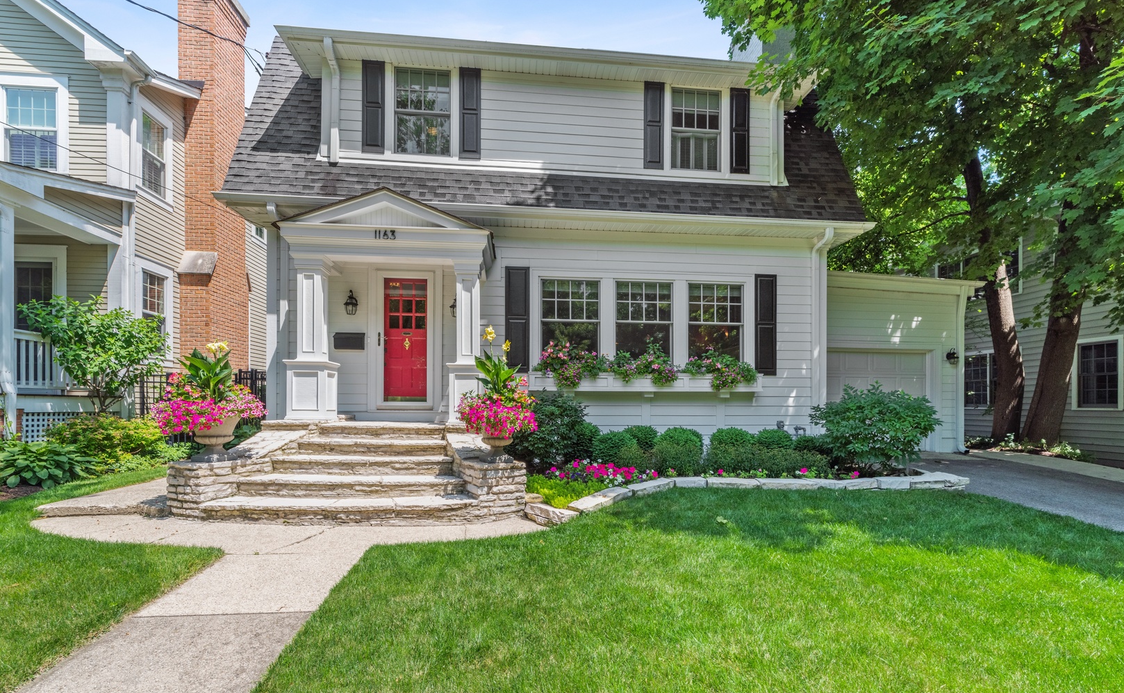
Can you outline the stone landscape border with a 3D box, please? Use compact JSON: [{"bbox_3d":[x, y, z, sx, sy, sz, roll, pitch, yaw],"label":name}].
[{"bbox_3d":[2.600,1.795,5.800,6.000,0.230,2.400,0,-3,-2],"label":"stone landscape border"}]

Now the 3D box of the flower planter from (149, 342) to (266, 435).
[{"bbox_3d":[-3.597,0.432,4.750,0.950,0.940,0.880,0,-3,-6],"label":"flower planter"}]

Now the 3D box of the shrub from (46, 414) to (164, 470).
[{"bbox_3d":[-6.720,1.429,6.900,1.500,0.820,1.150,1,-3,-6],"label":"shrub"}]

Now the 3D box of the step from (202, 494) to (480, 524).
[{"bbox_3d":[-2.130,1.610,4.620,2.600,0.200,0.450,1,-3,-3],"label":"step"}]

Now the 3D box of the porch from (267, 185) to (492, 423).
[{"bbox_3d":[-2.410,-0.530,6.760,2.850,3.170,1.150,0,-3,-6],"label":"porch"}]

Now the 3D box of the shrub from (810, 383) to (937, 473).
[{"bbox_3d":[4.612,1.210,6.900,1.700,1.300,1.450,1,-3,-6],"label":"shrub"}]

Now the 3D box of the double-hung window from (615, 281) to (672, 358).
[{"bbox_3d":[1.354,-0.401,7.780,0.960,1.380,0.100,1,-3,-6],"label":"double-hung window"}]

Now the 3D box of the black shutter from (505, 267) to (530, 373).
[{"bbox_3d":[-0.694,-0.413,7.277,0.377,1.640,0.050,0,-1,-6],"label":"black shutter"}]

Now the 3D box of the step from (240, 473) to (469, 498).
[{"bbox_3d":[-2.150,1.460,4.930,2.260,0.165,0.400,1,-3,-3],"label":"step"}]

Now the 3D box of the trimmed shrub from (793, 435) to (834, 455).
[{"bbox_3d":[3.799,1.562,7.150,0.580,0.500,0.580,1,-3,-6],"label":"trimmed shrub"}]

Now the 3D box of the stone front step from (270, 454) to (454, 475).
[{"bbox_3d":[-2.130,1.294,5.179,1.940,0.160,0.460,0,-3,-3],"label":"stone front step"}]

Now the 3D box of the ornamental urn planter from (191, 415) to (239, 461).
[{"bbox_3d":[-3.524,0.933,4.760,0.440,0.460,0.440,0,-3,-6],"label":"ornamental urn planter"}]

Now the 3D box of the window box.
[{"bbox_3d":[1.340,0.604,7.520,3.760,0.380,0.280,0,-3,-6],"label":"window box"}]

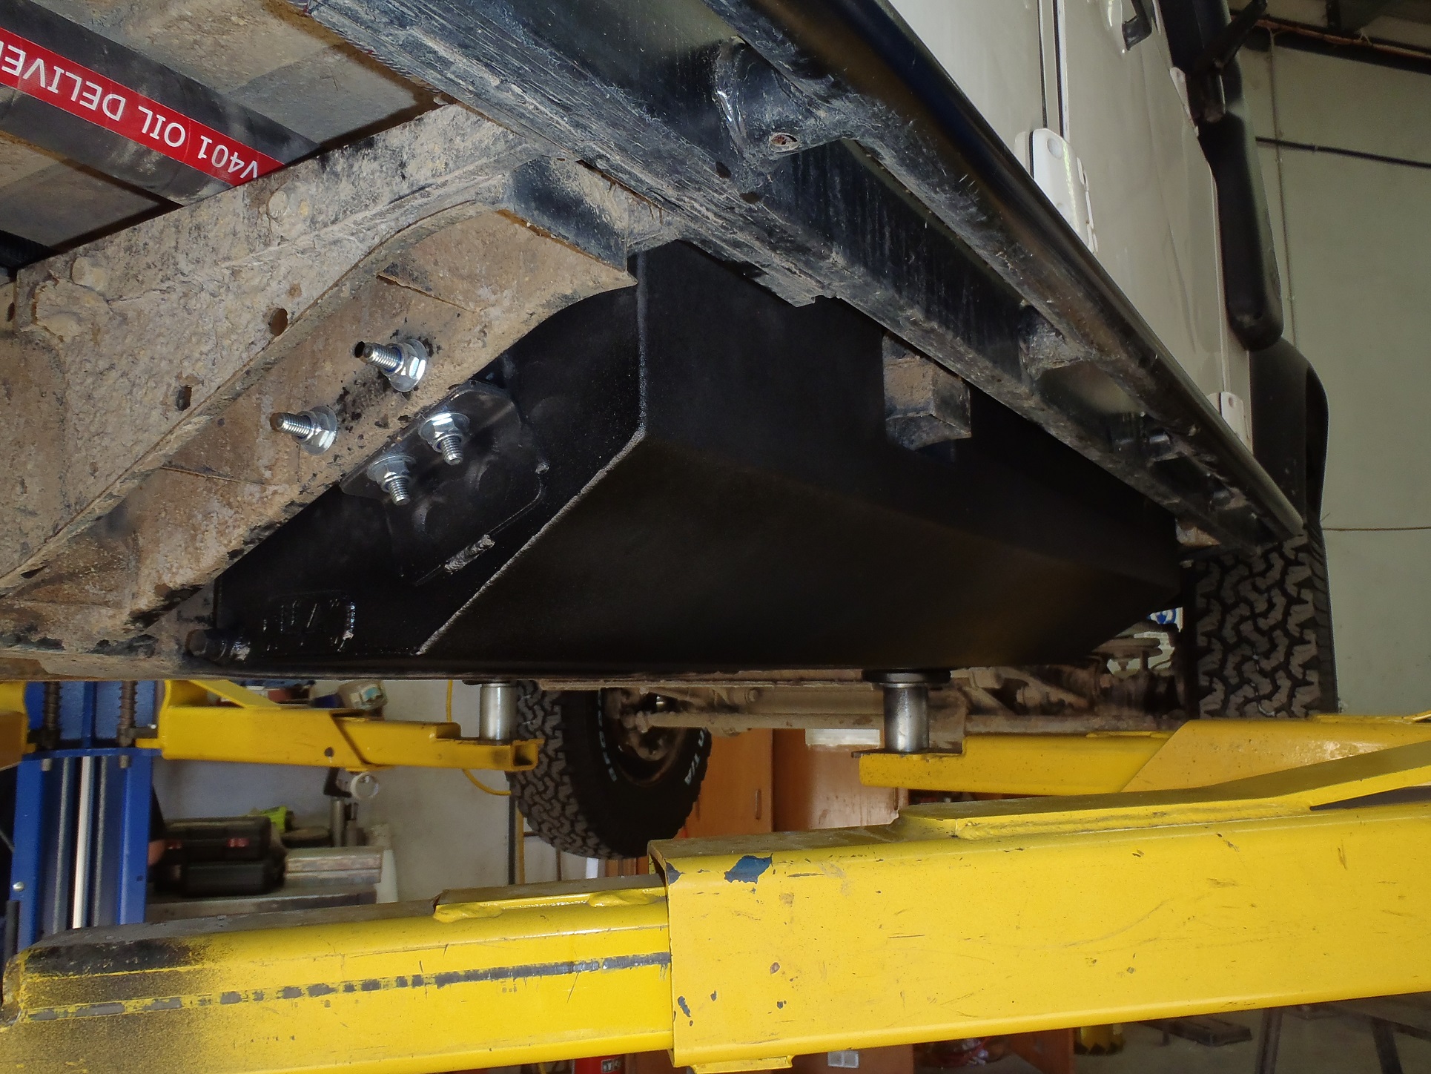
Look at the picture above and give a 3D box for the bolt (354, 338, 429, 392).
[{"bbox_3d":[-0.149,-0.081,0.527,0.024,0.024,0.026,-4,-7,31],"label":"bolt"}]

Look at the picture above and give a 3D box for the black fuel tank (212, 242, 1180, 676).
[{"bbox_3d":[0.194,-0.002,1.218,0.310,0.262,1.420,-4,-7,31],"label":"black fuel tank"}]

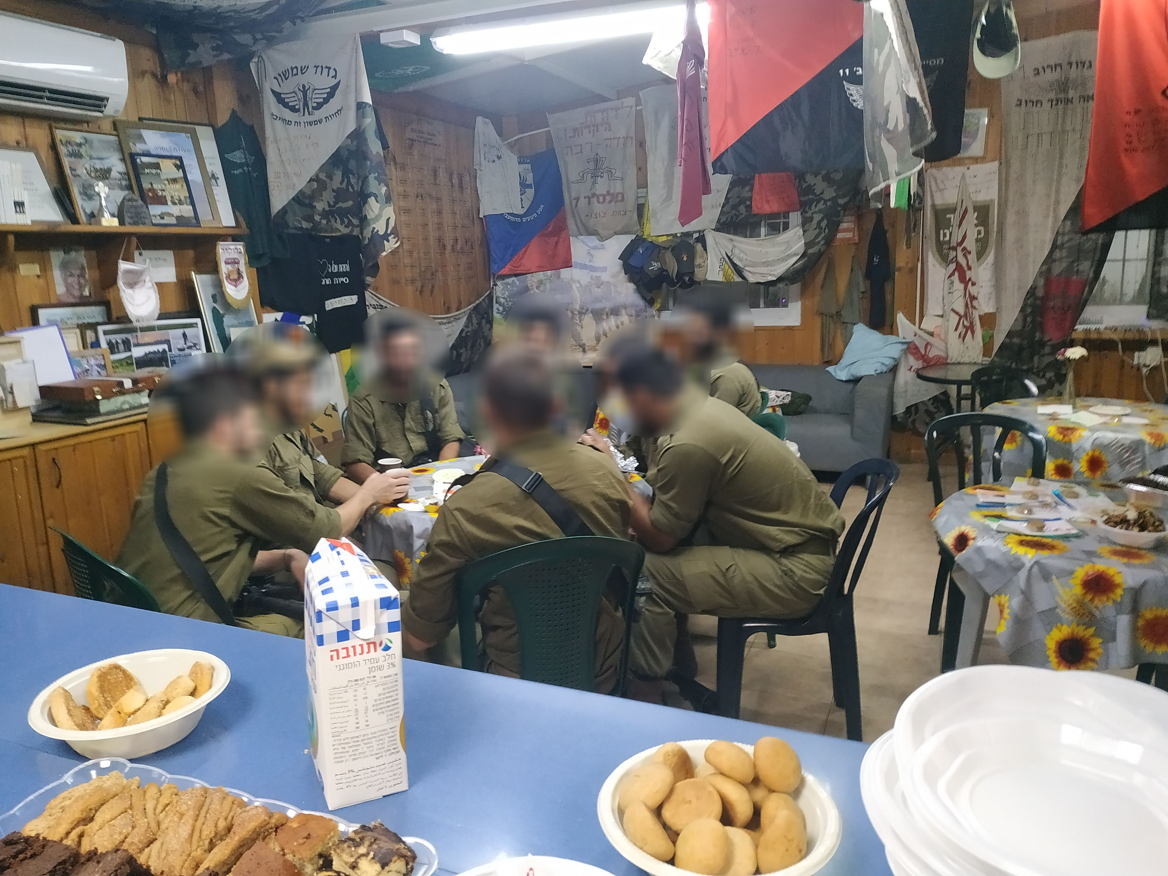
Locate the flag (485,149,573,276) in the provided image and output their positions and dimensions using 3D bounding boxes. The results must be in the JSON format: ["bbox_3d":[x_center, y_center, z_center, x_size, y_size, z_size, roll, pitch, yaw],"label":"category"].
[{"bbox_3d":[-0.415,-1.710,6.082,0.760,0.960,0.060,5,13,26],"label":"flag"}]

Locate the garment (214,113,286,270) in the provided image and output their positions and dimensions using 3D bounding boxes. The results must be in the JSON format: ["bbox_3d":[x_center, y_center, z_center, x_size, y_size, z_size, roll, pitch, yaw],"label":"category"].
[{"bbox_3d":[-1.532,-1.139,3.710,0.110,0.720,0.540,3,14,19],"label":"garment"}]

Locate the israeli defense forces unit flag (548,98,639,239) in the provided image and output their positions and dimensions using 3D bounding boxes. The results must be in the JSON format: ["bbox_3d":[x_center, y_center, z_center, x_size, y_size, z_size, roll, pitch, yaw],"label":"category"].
[{"bbox_3d":[0.067,-1.879,5.643,0.760,0.980,0.060,5,13,29],"label":"israeli defense forces unit flag"}]

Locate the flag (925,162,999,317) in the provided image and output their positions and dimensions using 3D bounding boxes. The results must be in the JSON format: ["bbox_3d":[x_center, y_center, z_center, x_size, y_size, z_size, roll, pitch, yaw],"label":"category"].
[{"bbox_3d":[2.448,-1.285,5.242,0.460,1.000,0.040,3,14,19],"label":"flag"}]

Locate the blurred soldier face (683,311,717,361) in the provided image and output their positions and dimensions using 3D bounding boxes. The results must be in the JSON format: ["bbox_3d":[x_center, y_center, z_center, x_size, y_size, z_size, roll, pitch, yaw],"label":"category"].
[{"bbox_3d":[0.492,-0.431,3.400,0.170,0.220,0.150,-6,13,-17],"label":"blurred soldier face"}]

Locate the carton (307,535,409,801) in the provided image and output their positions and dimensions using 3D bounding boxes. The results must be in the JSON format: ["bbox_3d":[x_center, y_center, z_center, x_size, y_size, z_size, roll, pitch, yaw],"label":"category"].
[{"bbox_3d":[-0.223,0.228,0.787,0.072,0.240,0.069,-7,13,-27],"label":"carton"}]

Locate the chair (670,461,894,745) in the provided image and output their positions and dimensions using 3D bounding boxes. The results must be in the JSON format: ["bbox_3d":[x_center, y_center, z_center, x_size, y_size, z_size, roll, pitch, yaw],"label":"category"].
[{"bbox_3d":[0.603,0.497,2.333,0.510,0.830,0.440,1,11,8],"label":"chair"}]

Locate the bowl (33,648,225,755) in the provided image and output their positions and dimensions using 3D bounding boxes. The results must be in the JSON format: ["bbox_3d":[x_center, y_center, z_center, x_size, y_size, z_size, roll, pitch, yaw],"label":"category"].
[{"bbox_3d":[-0.466,0.285,0.848,0.183,0.046,0.183,-2,13,0],"label":"bowl"}]

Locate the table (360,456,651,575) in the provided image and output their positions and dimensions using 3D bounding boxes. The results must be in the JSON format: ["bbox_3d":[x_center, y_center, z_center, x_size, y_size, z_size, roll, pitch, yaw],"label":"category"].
[{"bbox_3d":[-0.194,0.496,2.729,0.890,0.730,0.890,3,12,24],"label":"table"}]

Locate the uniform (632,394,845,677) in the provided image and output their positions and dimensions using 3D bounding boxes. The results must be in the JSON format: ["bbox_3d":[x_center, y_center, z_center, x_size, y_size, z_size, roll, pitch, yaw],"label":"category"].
[{"bbox_3d":[0.445,0.290,2.312,0.600,0.830,0.480,1,11,8],"label":"uniform"}]

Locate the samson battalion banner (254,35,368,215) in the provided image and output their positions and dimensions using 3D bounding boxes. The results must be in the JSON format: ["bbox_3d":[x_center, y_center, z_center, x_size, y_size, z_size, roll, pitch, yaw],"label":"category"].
[{"bbox_3d":[-1.144,-1.317,3.613,0.590,0.840,0.140,3,14,19],"label":"samson battalion banner"}]

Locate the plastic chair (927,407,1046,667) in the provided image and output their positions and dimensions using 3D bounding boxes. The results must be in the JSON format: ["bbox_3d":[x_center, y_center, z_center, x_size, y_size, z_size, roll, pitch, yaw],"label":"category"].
[{"bbox_3d":[1.490,0.394,2.904,0.460,0.850,0.530,3,14,21],"label":"plastic chair"}]

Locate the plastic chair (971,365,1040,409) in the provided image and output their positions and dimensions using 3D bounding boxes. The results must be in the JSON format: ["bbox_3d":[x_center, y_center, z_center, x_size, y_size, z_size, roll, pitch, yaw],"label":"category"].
[{"bbox_3d":[2.331,0.034,4.561,0.450,0.830,0.520,3,12,20],"label":"plastic chair"}]

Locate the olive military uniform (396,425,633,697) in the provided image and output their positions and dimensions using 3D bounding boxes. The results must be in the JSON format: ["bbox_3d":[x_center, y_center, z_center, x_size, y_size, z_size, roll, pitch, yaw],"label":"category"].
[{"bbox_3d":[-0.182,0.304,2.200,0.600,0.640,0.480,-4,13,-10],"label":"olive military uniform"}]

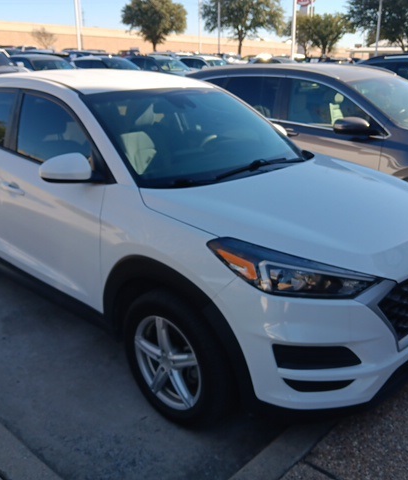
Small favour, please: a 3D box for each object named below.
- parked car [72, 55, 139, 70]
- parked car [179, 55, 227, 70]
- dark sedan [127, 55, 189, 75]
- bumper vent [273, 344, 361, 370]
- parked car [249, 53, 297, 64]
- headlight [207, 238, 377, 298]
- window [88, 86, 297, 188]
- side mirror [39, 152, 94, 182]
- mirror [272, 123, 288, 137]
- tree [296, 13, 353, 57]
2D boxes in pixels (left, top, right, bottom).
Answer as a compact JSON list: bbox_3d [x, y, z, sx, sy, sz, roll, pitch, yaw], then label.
[{"bbox_3d":[-3.684,-6.144,18.142,4.750,1.460,1.840,17,26,40],"label":"parked car"},{"bbox_3d":[0.240,-8.550,24.500,4.600,1.680,1.880,16,25,39],"label":"parked car"},{"bbox_3d":[-1.794,-6.833,20.003,4.650,1.500,1.840,17,26,40],"label":"dark sedan"},{"bbox_3d":[0.439,0.451,1.866,0.345,0.110,0.075,-2,19,-6],"label":"bumper vent"},{"bbox_3d":[3.766,-9.084,25.623,4.650,1.500,1.840,17,26,40],"label":"parked car"},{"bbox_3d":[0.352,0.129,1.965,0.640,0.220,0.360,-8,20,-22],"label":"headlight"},{"bbox_3d":[0.024,-0.673,2.923,1.410,0.140,0.830,-19,59,-44],"label":"window"},{"bbox_3d":[-0.676,-0.350,2.364,0.150,0.160,0.230,16,25,39],"label":"side mirror"},{"bbox_3d":[0.600,-0.811,3.701,0.150,0.160,0.230,16,25,39],"label":"mirror"},{"bbox_3d":[12.039,-20.245,48.993,5.400,5.331,5.400,0,20,0],"label":"tree"}]

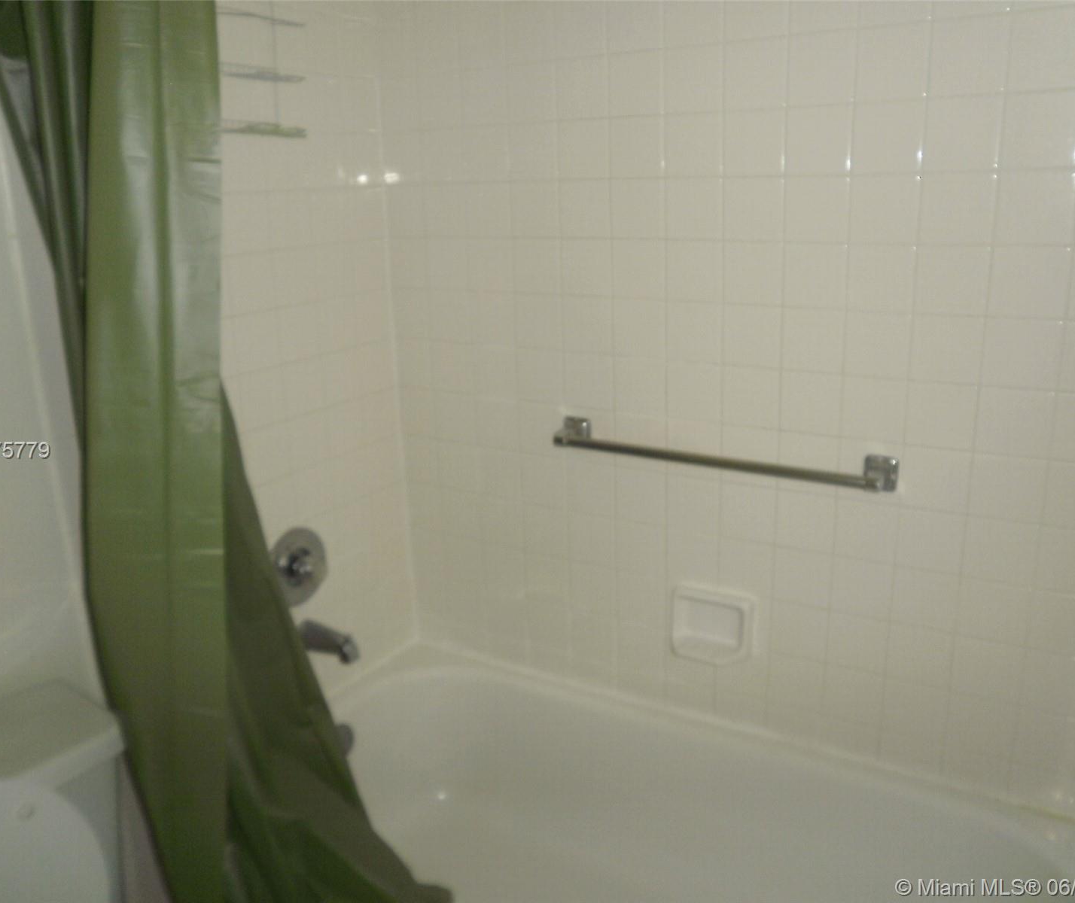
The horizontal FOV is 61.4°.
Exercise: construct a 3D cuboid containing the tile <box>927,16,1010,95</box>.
[{"bbox_3d":[0.638,-0.583,1.336,0.108,0.108,0.009,8,20,31],"label":"tile"}]

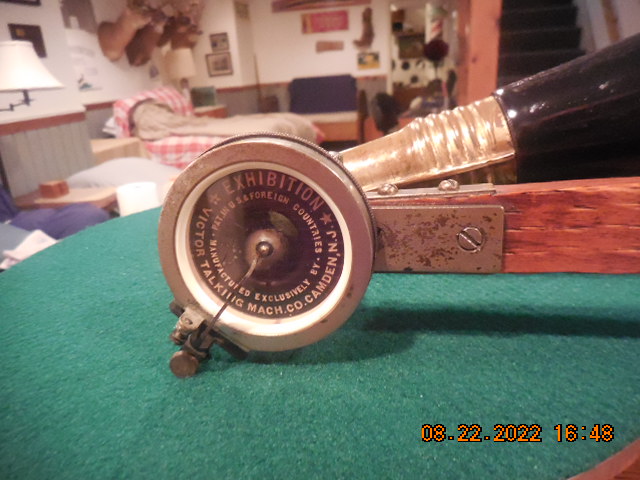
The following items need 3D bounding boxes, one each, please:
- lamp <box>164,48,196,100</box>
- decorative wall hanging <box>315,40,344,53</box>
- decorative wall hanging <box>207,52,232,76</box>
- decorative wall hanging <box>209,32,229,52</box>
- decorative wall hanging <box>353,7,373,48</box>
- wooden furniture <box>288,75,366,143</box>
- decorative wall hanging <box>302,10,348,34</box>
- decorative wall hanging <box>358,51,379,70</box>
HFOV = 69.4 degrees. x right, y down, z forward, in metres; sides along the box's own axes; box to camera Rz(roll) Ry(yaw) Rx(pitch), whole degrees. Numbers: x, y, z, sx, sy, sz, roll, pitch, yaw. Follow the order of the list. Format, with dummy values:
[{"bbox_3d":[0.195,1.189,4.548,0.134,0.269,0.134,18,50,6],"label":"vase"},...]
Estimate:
[{"bbox_3d":[-1.900,-2.265,6.521,0.409,0.797,0.409,1,21,13],"label":"lamp"},{"bbox_3d":[0.160,-2.947,7.053,0.422,0.138,0.030,1,21,13],"label":"decorative wall hanging"},{"bbox_3d":[-1.439,-2.506,6.627,0.379,0.307,0.030,1,21,13],"label":"decorative wall hanging"},{"bbox_3d":[-1.414,-2.779,6.513,0.250,0.222,0.030,1,21,13],"label":"decorative wall hanging"},{"bbox_3d":[0.648,-3.141,6.845,0.299,0.542,0.050,1,21,13],"label":"decorative wall hanging"},{"bbox_3d":[0.076,-2.003,7.053,1.100,0.918,0.720,1,21,13],"label":"wooden furniture"},{"bbox_3d":[0.077,-3.268,6.946,0.698,0.267,0.030,1,21,13],"label":"decorative wall hanging"},{"bbox_3d":[0.738,-2.715,7.002,0.323,0.234,0.030,1,21,13],"label":"decorative wall hanging"}]

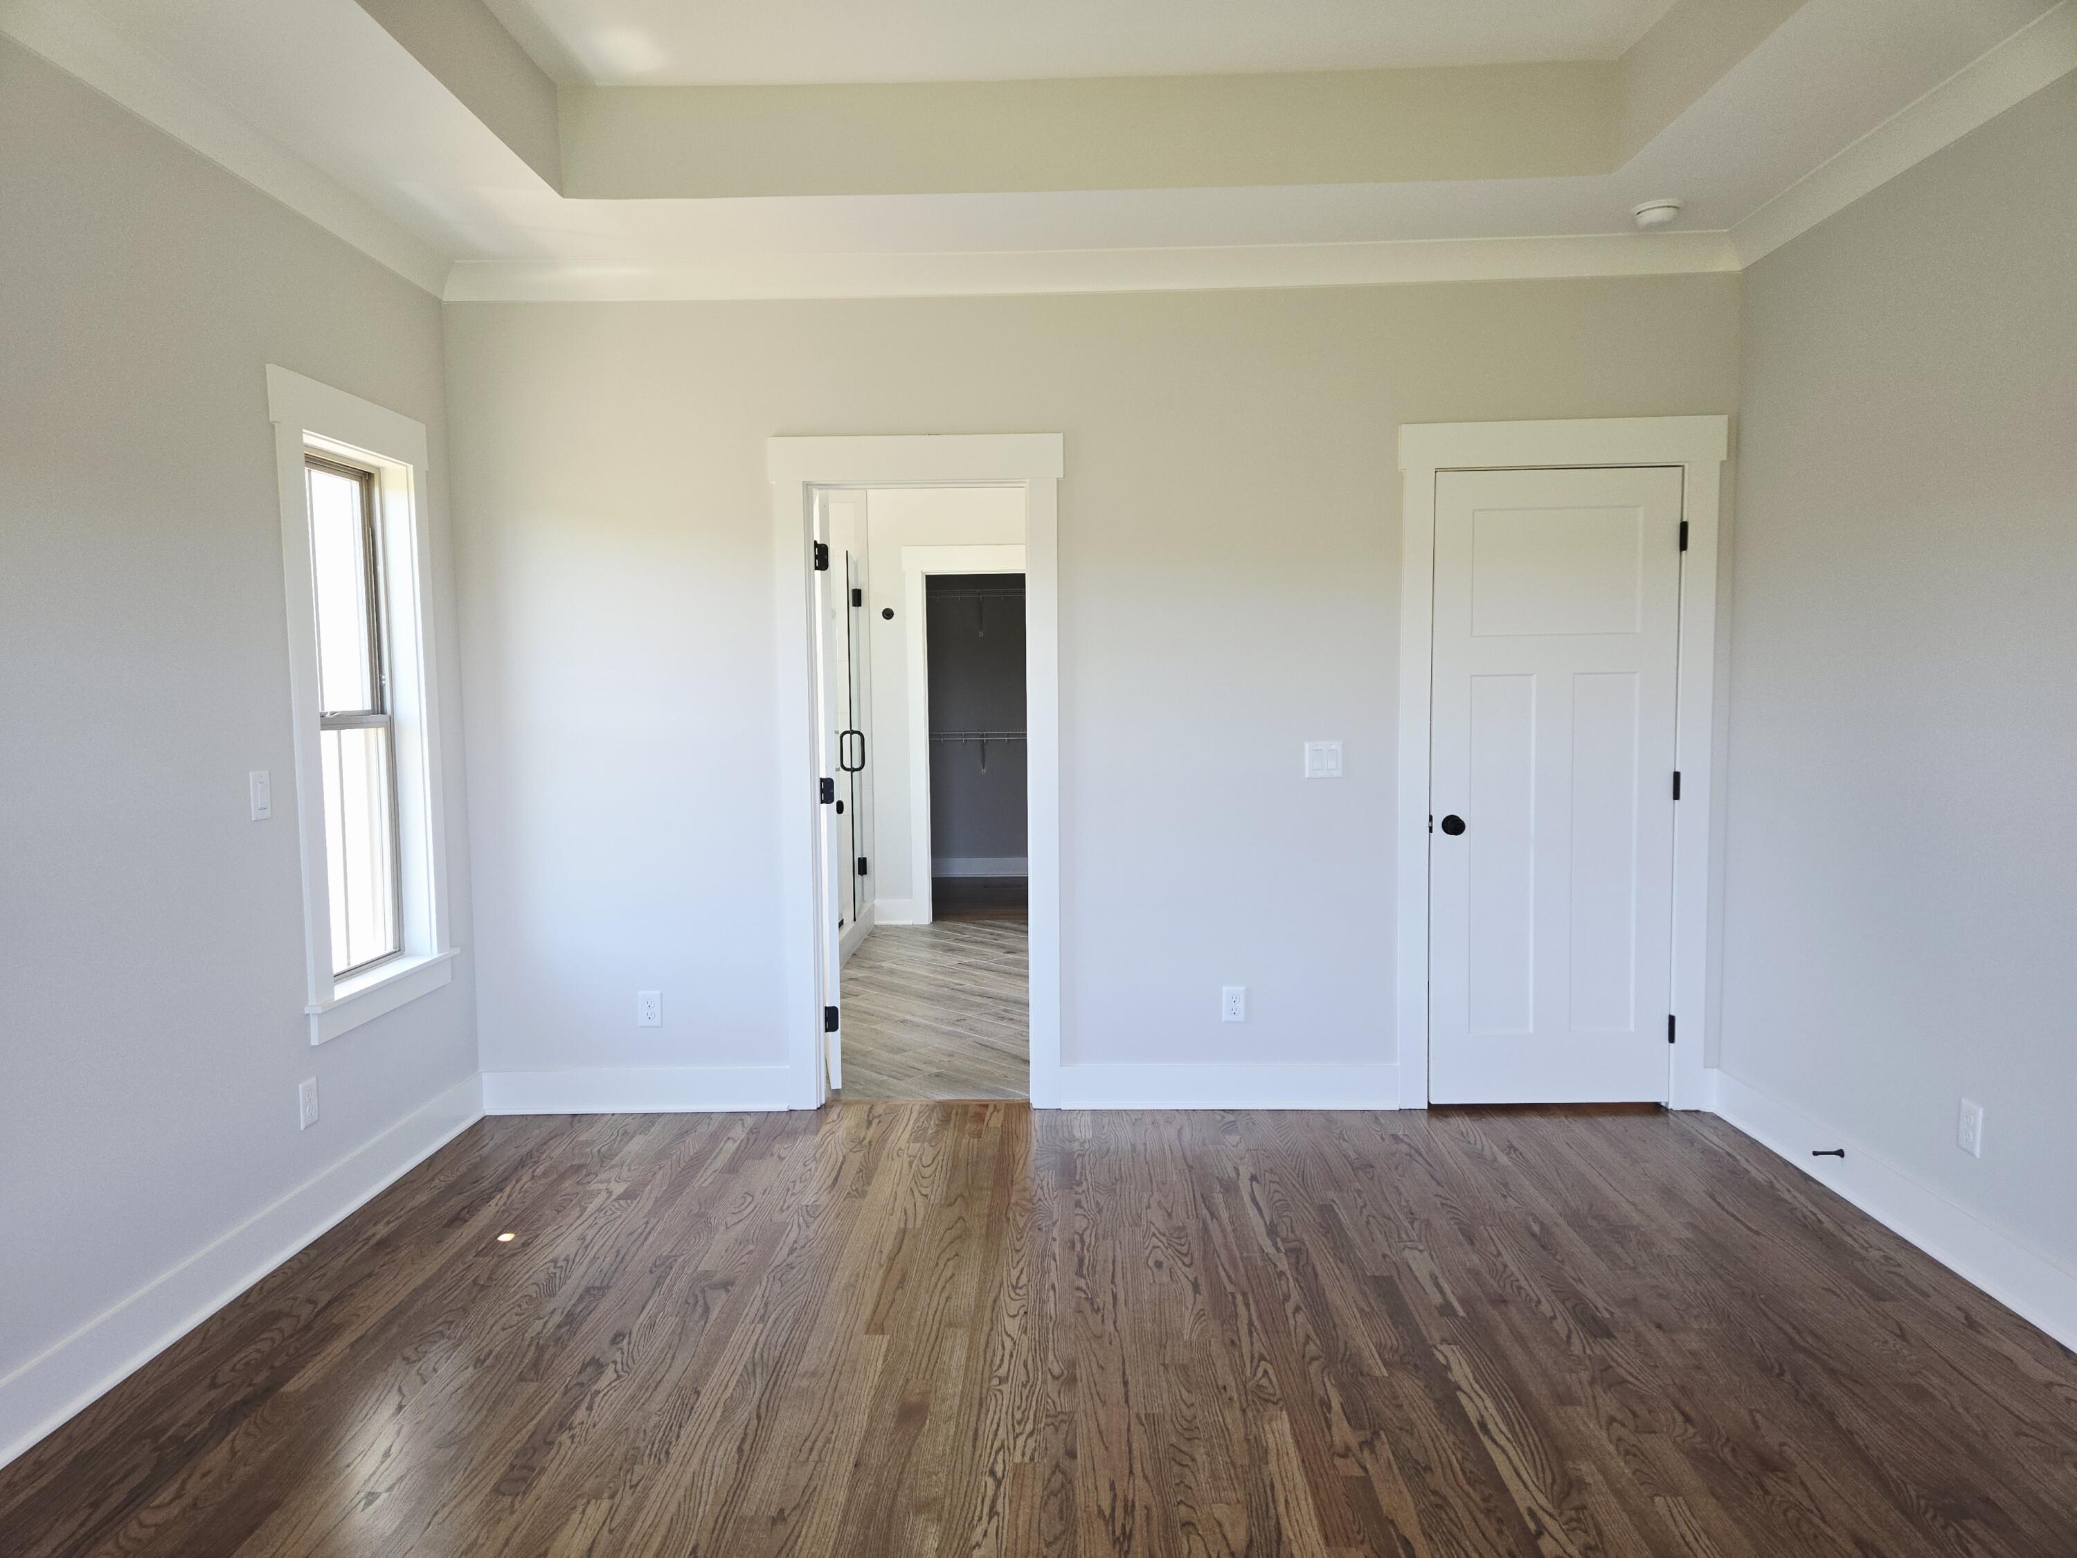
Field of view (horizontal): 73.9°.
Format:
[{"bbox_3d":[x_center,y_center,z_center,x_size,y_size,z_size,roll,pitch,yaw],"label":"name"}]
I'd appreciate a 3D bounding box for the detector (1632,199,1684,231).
[{"bbox_3d":[1.792,-1.624,3.989,0.141,0.051,0.141,-1,4,2],"label":"detector"}]

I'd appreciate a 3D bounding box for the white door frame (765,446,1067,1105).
[{"bbox_3d":[-0.375,0.000,4.525,0.941,2.196,0.136,-1,4,2],"label":"white door frame"}]

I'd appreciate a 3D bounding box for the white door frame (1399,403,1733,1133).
[{"bbox_3d":[1.660,-0.024,4.457,1.012,2.201,0.120,-1,4,2],"label":"white door frame"}]

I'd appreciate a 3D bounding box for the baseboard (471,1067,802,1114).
[{"bbox_3d":[-1.336,1.033,4.569,1.034,0.154,0.024,-1,4,2],"label":"baseboard"}]

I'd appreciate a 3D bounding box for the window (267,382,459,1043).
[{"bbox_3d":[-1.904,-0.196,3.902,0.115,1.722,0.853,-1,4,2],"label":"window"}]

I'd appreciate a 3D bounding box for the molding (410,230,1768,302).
[{"bbox_3d":[0.141,-1.598,4.315,4.072,0.107,0.065,-1,4,2],"label":"molding"}]

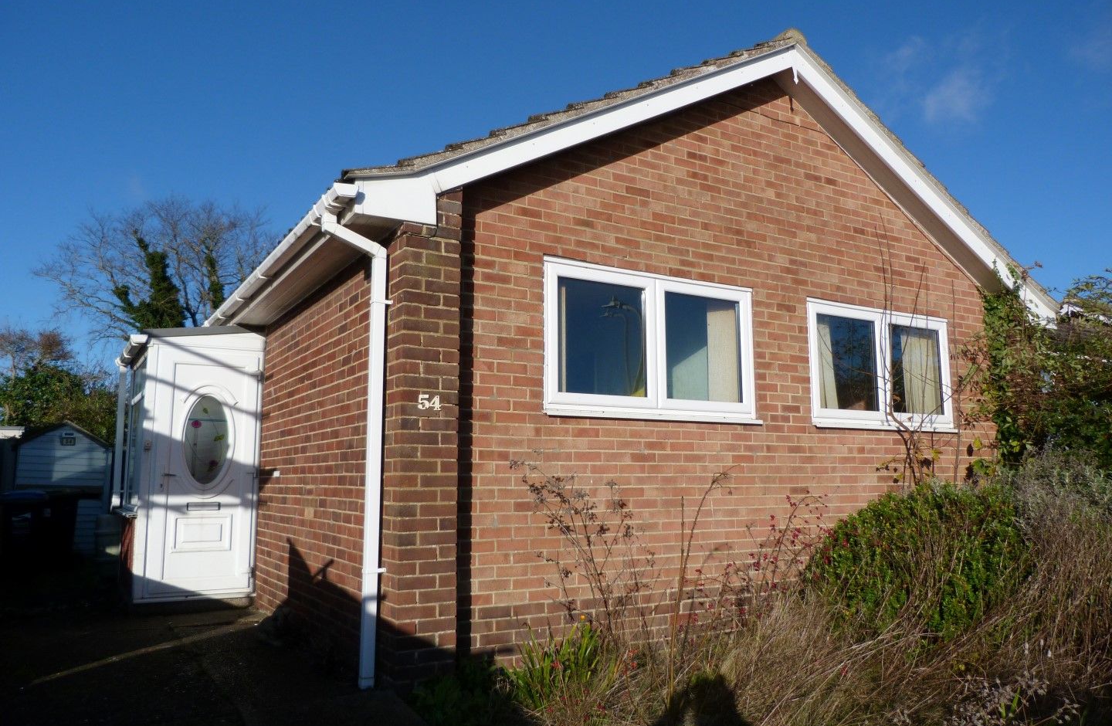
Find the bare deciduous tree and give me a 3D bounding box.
[{"bbox_3d":[-12.021,-0.128,24.000,6.600,9.500,6.500,5,-10,-31],"label":"bare deciduous tree"}]

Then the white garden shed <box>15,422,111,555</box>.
[{"bbox_3d":[-7.630,1.916,12.366,1.250,1.950,1.800,5,-10,-31],"label":"white garden shed"}]

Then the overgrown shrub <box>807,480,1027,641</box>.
[{"bbox_3d":[2.450,1.325,5.450,1.450,1.130,1.300,5,-10,-31],"label":"overgrown shrub"}]

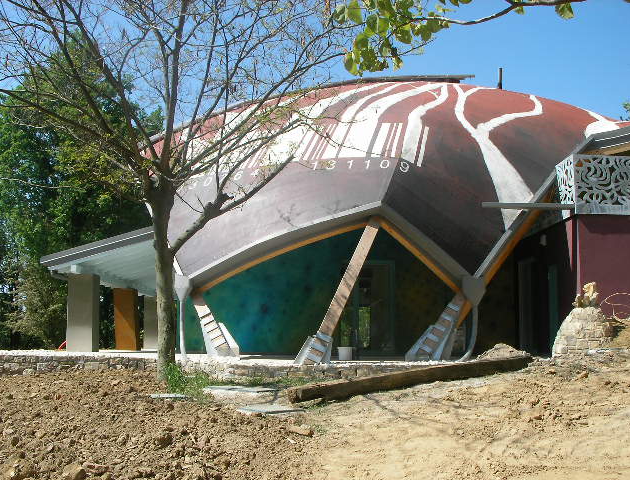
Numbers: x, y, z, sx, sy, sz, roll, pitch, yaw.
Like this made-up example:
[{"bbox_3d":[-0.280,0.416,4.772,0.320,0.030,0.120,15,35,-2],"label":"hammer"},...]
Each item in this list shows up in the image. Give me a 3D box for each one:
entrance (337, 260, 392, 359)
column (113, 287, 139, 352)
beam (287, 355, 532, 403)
[{"bbox_3d":[1.160,1.601,16.300,1.360,2.200,0.200,0,-8,0],"label":"entrance"},{"bbox_3d":[-5.473,2.308,20.400,0.600,1.800,0.570,0,-7,-2],"label":"column"},{"bbox_3d":[1.642,2.053,10.500,4.620,0.210,0.240,0,-7,-34],"label":"beam"}]

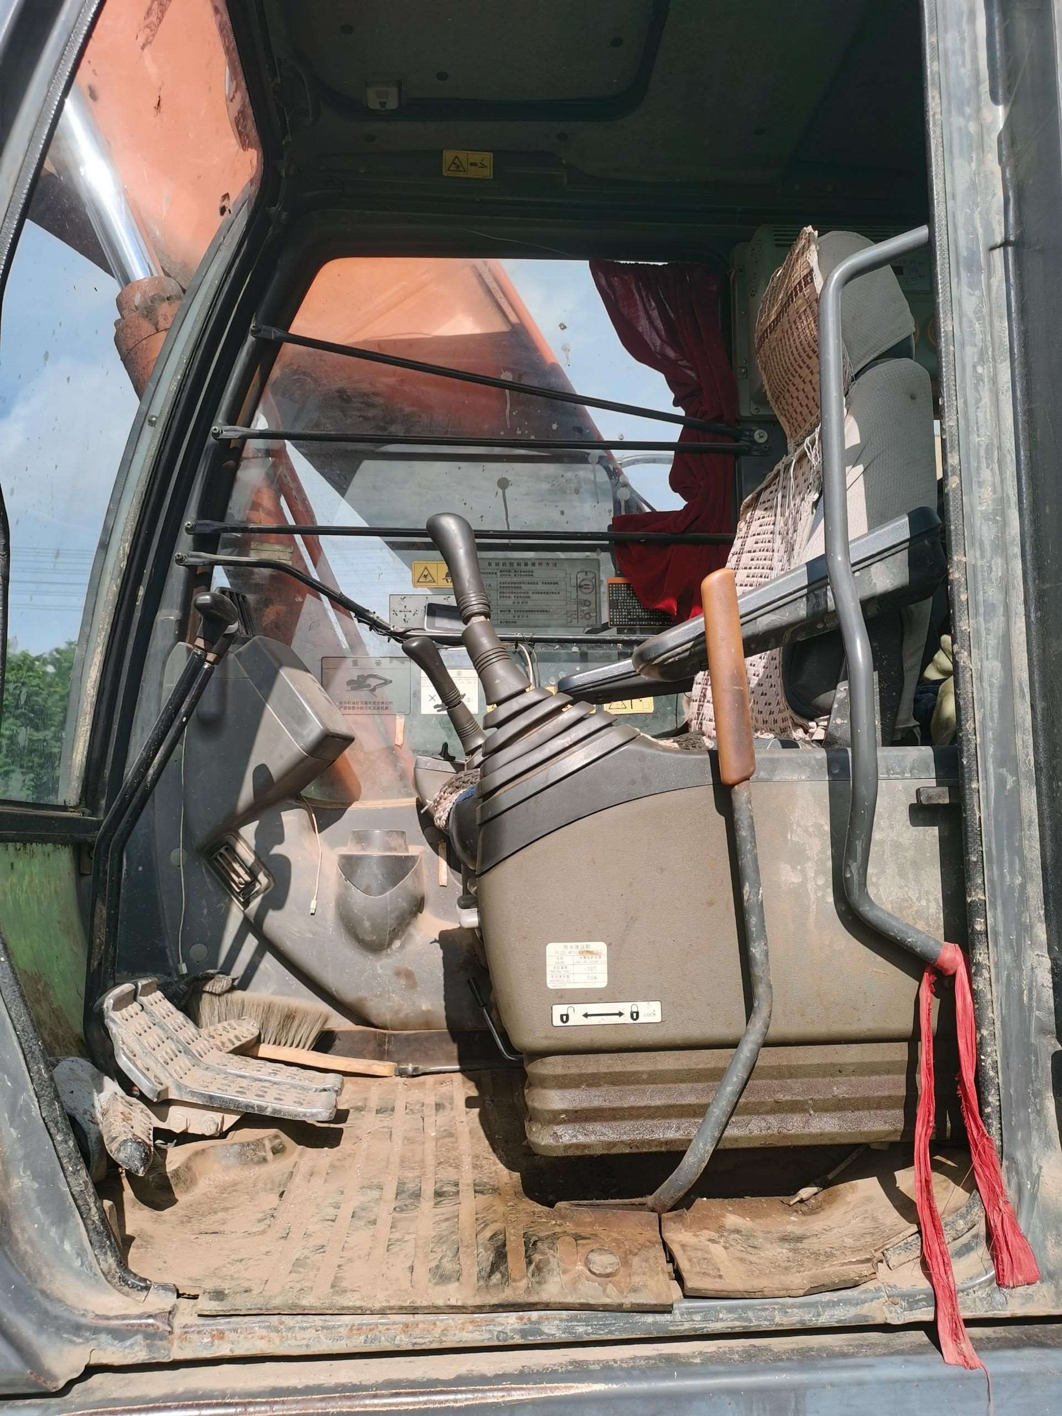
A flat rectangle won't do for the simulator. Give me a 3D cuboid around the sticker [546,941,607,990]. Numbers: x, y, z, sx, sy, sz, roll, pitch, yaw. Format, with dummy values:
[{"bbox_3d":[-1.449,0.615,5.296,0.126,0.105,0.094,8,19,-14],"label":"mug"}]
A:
[{"bbox_3d":[0.052,0.288,1.238,0.068,0.052,0.002,-1,-5,-5],"label":"sticker"}]

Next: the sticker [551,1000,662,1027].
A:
[{"bbox_3d":[0.086,0.342,1.237,0.122,0.025,0.002,-1,-5,-5],"label":"sticker"}]

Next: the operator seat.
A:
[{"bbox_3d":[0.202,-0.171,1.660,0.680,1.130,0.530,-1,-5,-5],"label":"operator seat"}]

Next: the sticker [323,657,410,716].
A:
[{"bbox_3d":[-0.305,-0.041,2.053,0.167,0.104,0.002,-1,-5,-5],"label":"sticker"}]

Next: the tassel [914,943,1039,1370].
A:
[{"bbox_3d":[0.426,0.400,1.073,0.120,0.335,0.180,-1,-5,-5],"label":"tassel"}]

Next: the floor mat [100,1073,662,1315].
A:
[{"bbox_3d":[-0.203,0.546,1.378,0.580,0.045,0.880,-1,-5,-5],"label":"floor mat"}]

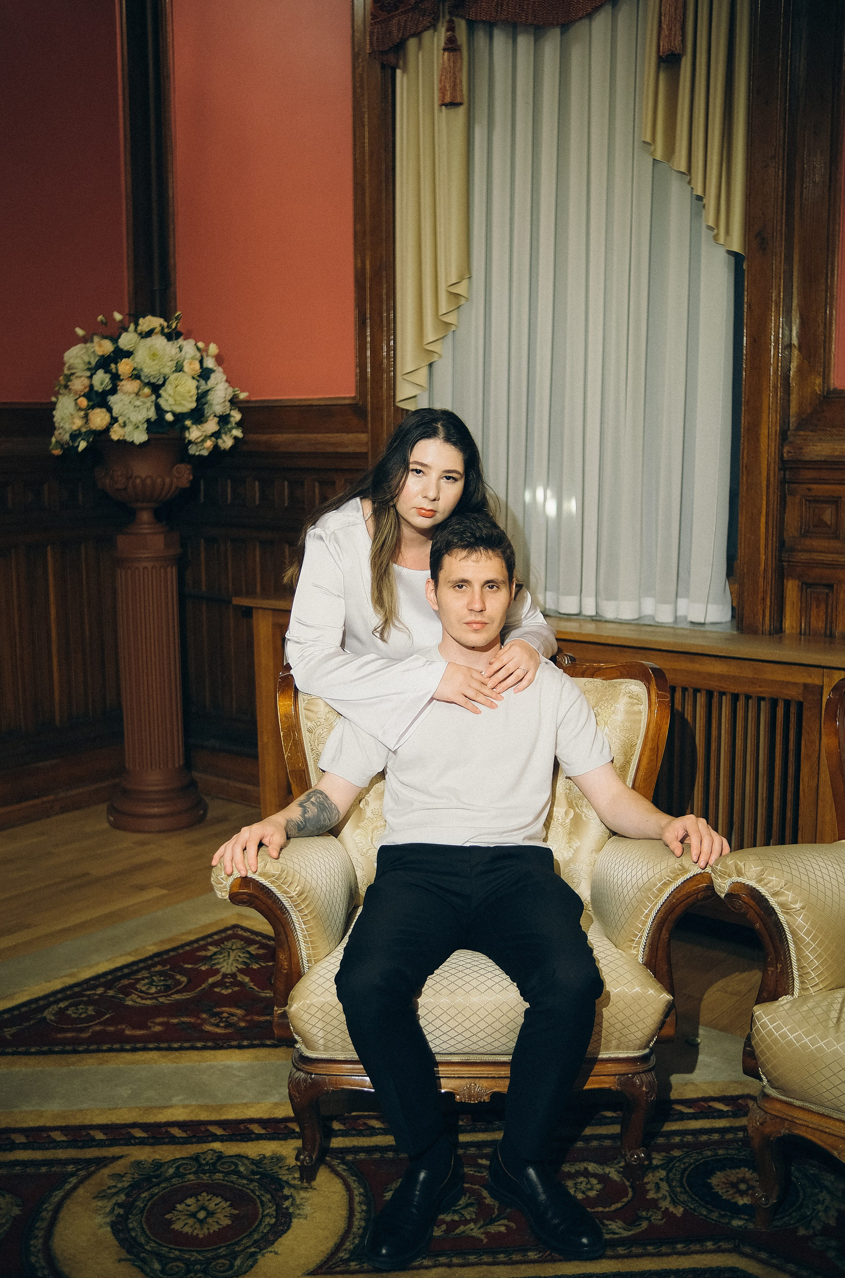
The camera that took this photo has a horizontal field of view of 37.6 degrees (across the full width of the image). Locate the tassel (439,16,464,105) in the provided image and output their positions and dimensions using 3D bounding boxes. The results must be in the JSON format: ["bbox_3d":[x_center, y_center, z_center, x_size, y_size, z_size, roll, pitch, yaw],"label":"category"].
[{"bbox_3d":[0.093,-1.879,4.041,0.080,0.275,0.075,0,8,0],"label":"tassel"}]

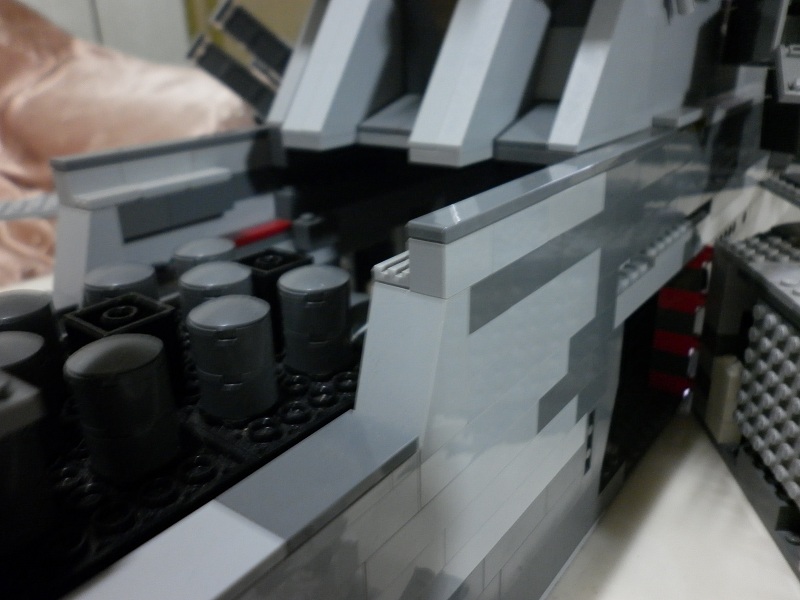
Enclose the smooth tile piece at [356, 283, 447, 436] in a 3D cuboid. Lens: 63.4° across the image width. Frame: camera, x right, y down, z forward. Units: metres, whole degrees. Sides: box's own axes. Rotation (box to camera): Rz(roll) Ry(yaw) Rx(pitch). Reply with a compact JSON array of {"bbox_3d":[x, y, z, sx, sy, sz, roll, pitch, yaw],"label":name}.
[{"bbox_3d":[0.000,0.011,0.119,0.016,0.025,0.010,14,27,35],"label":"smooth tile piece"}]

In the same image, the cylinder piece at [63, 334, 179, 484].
[{"bbox_3d":[-0.048,0.018,0.112,0.016,0.022,0.016,14,26,35],"label":"cylinder piece"}]

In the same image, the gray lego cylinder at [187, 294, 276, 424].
[{"bbox_3d":[-0.033,0.012,0.131,0.016,0.021,0.016,-1,22,1],"label":"gray lego cylinder"}]

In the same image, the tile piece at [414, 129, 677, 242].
[{"bbox_3d":[0.043,-0.031,0.155,0.008,0.003,0.128,14,26,35],"label":"tile piece"}]

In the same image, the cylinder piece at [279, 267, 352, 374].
[{"bbox_3d":[-0.019,0.003,0.147,0.016,0.022,0.016,14,26,35],"label":"cylinder piece"}]

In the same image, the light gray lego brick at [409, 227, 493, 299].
[{"bbox_3d":[0.009,-0.008,0.116,0.008,0.010,0.016,14,26,34],"label":"light gray lego brick"}]

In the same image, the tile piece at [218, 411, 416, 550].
[{"bbox_3d":[-0.012,0.028,0.105,0.016,0.003,0.032,14,26,35],"label":"tile piece"}]

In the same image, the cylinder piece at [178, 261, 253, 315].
[{"bbox_3d":[-0.042,0.003,0.151,0.016,0.022,0.016,14,26,35],"label":"cylinder piece"}]

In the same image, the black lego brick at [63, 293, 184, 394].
[{"bbox_3d":[-0.058,0.011,0.138,0.016,0.020,0.016,14,27,35],"label":"black lego brick"}]

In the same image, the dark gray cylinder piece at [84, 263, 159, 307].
[{"bbox_3d":[-0.064,0.002,0.153,0.016,0.022,0.016,14,26,35],"label":"dark gray cylinder piece"}]

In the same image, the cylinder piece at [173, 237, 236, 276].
[{"bbox_3d":[-0.050,-0.004,0.173,0.016,0.020,0.016,14,27,35],"label":"cylinder piece"}]

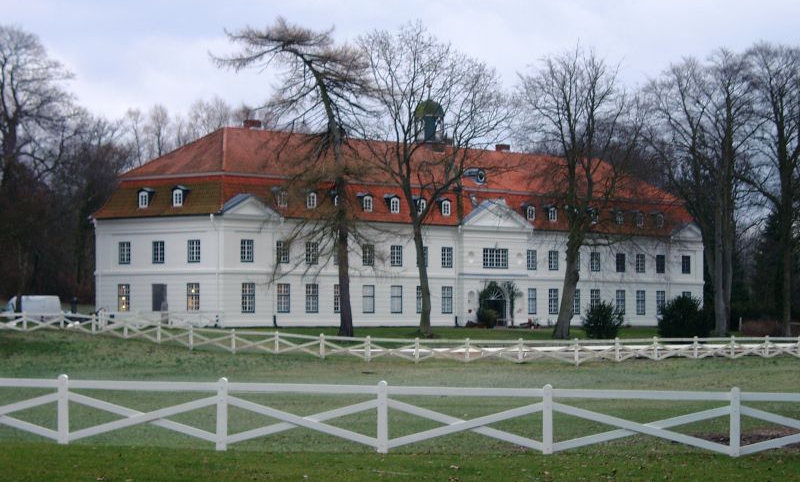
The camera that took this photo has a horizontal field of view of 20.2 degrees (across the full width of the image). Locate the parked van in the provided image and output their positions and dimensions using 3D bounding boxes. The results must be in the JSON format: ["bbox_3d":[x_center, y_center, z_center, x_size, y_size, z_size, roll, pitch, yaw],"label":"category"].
[{"bbox_3d":[-28.690,5.350,175.000,4.750,2.100,1.950,0,-2,-13],"label":"parked van"}]

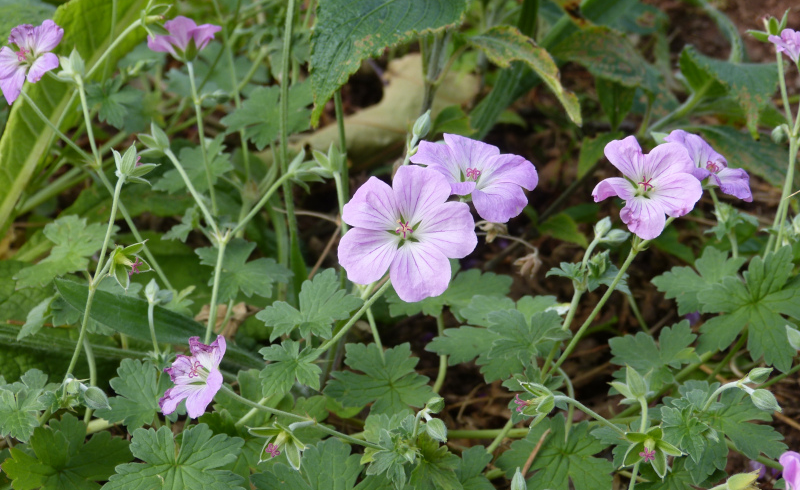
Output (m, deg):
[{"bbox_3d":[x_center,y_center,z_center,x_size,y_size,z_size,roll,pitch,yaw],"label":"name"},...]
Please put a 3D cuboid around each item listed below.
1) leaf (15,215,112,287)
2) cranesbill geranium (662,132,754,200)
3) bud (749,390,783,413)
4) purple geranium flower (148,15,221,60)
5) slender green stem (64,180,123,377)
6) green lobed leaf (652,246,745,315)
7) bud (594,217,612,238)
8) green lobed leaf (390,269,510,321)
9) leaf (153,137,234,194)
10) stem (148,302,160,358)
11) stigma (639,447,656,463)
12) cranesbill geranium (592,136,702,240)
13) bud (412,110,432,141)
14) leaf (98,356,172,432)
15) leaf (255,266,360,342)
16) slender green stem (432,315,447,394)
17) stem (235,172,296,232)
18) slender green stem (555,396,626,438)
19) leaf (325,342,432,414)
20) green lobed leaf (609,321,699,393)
[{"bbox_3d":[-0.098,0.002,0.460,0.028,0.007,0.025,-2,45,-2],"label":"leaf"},{"bbox_3d":[0.102,-0.026,0.530,0.030,0.014,0.027,11,38,-9],"label":"cranesbill geranium"},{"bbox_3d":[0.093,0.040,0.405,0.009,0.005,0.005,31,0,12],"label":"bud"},{"bbox_3d":[-0.083,-0.079,0.610,0.029,0.018,0.027,0,-6,0],"label":"purple geranium flower"},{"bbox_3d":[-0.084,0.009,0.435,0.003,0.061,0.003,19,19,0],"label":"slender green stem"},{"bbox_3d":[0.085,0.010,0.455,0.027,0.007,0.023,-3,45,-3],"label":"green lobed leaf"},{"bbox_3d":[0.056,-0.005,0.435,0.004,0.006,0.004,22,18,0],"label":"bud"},{"bbox_3d":[0.018,0.016,0.560,0.043,0.008,0.033,0,32,0],"label":"green lobed leaf"},{"bbox_3d":[-0.083,-0.032,0.640,0.032,0.008,0.027,0,40,0],"label":"leaf"},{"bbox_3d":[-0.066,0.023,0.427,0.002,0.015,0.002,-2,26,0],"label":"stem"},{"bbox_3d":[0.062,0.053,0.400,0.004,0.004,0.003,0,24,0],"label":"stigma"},{"bbox_3d":[0.078,-0.018,0.505,0.035,0.012,0.034,0,69,13],"label":"cranesbill geranium"},{"bbox_3d":[0.007,-0.037,0.490,0.005,0.010,0.005,27,0,0],"label":"bud"},{"bbox_3d":[-0.085,0.048,0.510,0.026,0.006,0.026,-16,53,-5],"label":"leaf"},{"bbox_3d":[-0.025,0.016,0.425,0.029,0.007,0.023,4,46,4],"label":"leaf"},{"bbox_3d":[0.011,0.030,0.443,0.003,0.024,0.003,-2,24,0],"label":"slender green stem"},{"bbox_3d":[-0.045,-0.014,0.530,0.003,0.029,0.003,45,8,0],"label":"stem"},{"bbox_3d":[0.057,0.051,0.475,0.025,0.003,0.002,29,0,0],"label":"slender green stem"},{"bbox_3d":[-0.007,0.042,0.500,0.034,0.006,0.031,0,41,0],"label":"leaf"},{"bbox_3d":[0.086,0.038,0.540,0.030,0.009,0.029,0,45,0],"label":"green lobed leaf"}]

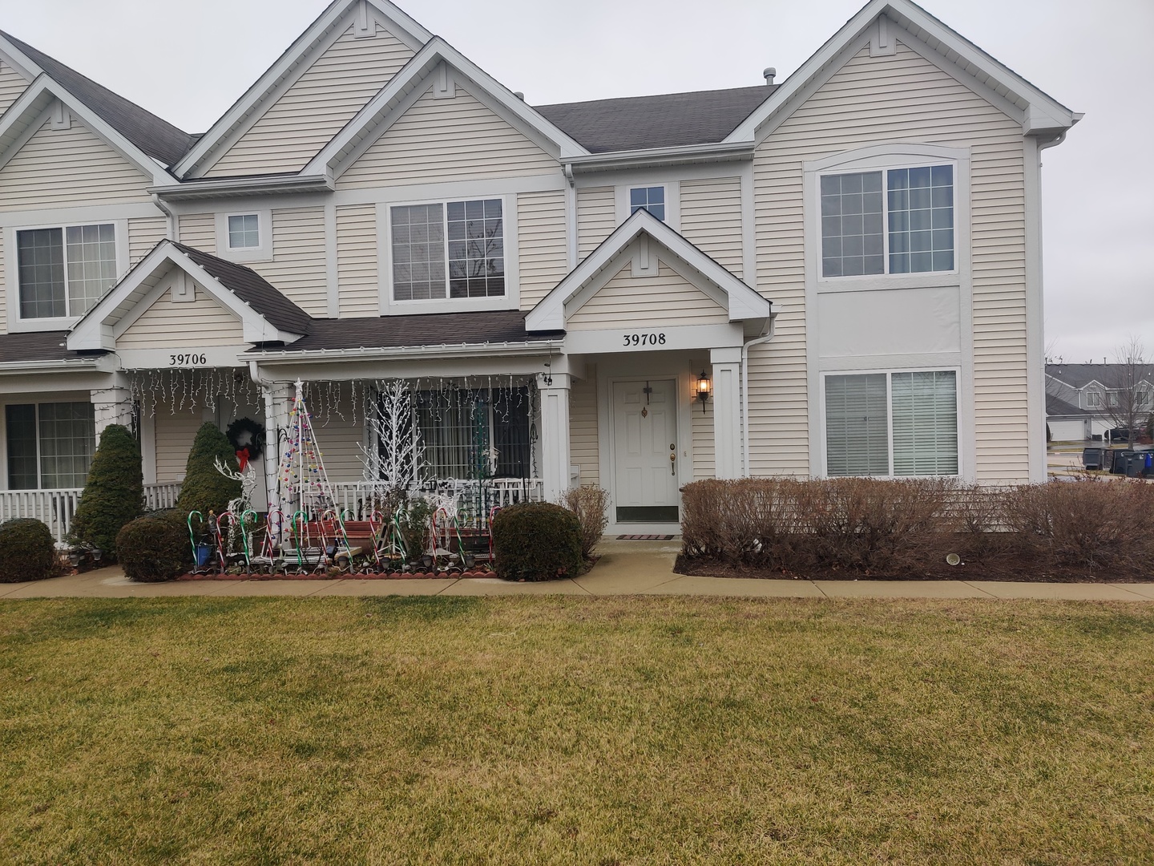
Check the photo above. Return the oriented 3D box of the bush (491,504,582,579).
[{"bbox_3d":[-0.462,1.223,10.456,1.055,0.802,1.023,-2,1,9],"label":"bush"}]

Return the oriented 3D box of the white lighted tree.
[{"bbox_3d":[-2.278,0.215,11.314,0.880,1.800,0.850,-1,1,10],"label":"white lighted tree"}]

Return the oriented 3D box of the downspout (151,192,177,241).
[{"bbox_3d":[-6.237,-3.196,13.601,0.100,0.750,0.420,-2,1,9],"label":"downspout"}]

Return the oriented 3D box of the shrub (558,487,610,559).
[{"bbox_3d":[0.073,1.102,10.945,0.679,0.878,0.659,-2,1,9],"label":"shrub"}]

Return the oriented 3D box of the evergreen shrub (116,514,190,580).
[{"bbox_3d":[-5.222,1.382,11.107,0.845,0.750,0.845,-2,1,9],"label":"evergreen shrub"}]

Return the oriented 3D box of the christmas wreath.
[{"bbox_3d":[-5.027,0.110,13.676,0.640,0.680,0.140,-2,1,9],"label":"christmas wreath"}]

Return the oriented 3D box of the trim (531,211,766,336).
[{"bbox_3d":[0.837,-2.003,10.988,2.980,1.420,0.380,-2,1,9],"label":"trim"}]

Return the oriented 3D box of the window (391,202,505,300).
[{"bbox_3d":[-1.878,-2.656,13.159,1.770,1.450,0.100,-1,1,10],"label":"window"}]

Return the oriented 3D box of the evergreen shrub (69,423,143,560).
[{"bbox_3d":[-6.075,0.777,11.680,0.930,1.800,0.930,-1,1,10],"label":"evergreen shrub"}]

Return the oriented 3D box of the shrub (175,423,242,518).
[{"bbox_3d":[-4.772,0.772,11.653,0.863,1.765,0.863,-2,1,9],"label":"shrub"}]

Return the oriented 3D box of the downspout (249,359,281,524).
[{"bbox_3d":[-4.049,0.198,11.825,0.160,2.300,0.280,-1,1,10],"label":"downspout"}]

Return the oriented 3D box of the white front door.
[{"bbox_3d":[0.976,0.261,12.735,0.920,2.040,0.090,-1,1,10],"label":"white front door"}]

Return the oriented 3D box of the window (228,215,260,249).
[{"bbox_3d":[-5.045,-3.046,13.638,0.530,0.530,0.090,-2,1,9],"label":"window"}]

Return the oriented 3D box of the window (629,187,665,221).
[{"bbox_3d":[0.995,-3.212,12.649,0.530,0.530,0.090,-1,1,10],"label":"window"}]

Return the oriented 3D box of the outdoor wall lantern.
[{"bbox_3d":[1.745,-0.586,12.444,0.220,0.580,0.250,-1,1,10],"label":"outdoor wall lantern"}]

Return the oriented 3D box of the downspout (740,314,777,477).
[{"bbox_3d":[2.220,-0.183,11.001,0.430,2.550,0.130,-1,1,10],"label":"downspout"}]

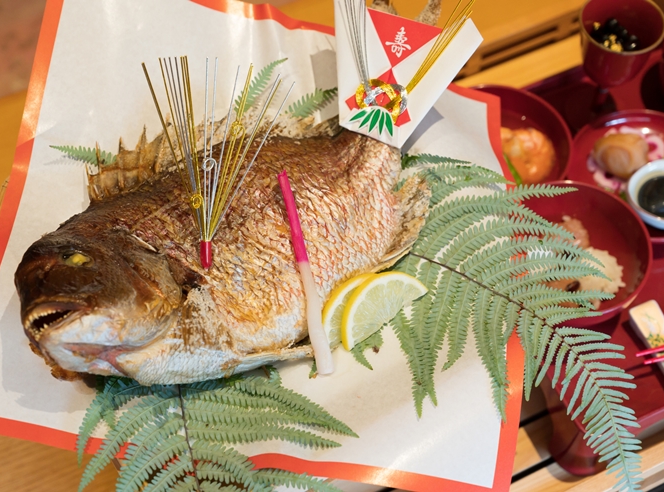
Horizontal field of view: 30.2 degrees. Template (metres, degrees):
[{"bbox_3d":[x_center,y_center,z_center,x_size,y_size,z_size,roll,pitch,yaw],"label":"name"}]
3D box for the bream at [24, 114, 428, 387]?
[{"bbox_3d":[-0.044,-0.021,0.715,0.300,0.080,0.140,-28,63,-16],"label":"bream"}]

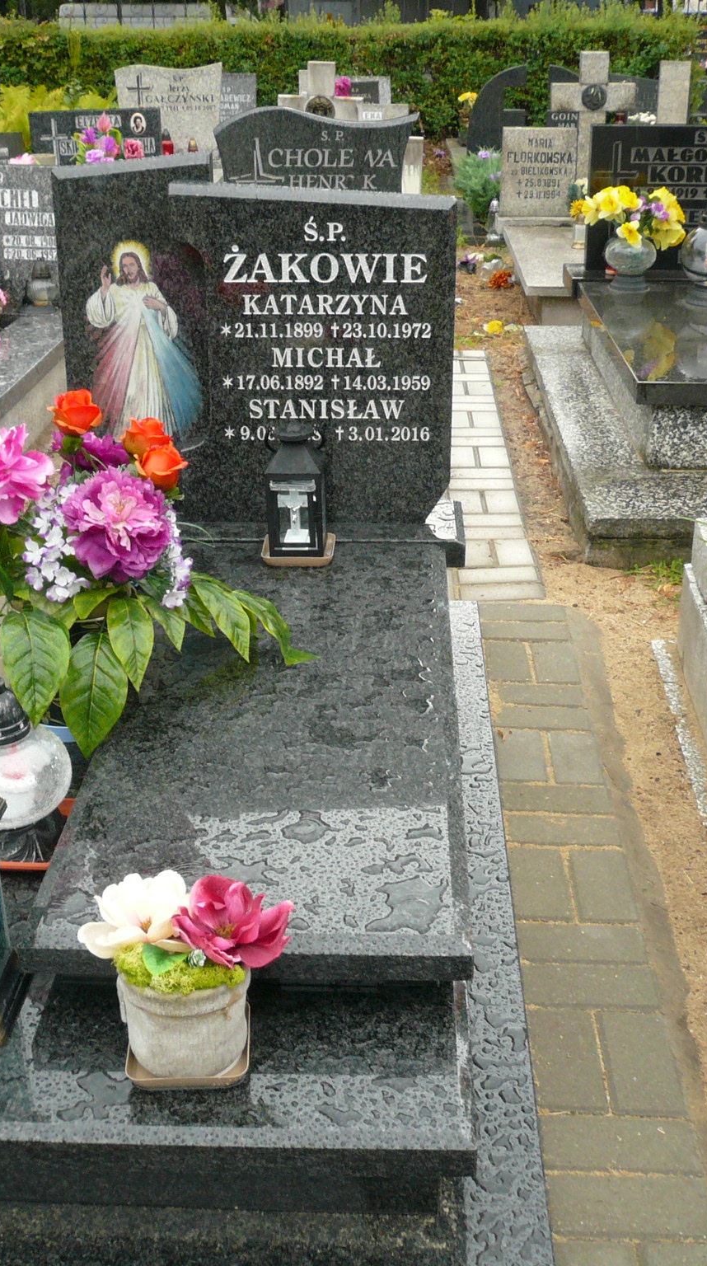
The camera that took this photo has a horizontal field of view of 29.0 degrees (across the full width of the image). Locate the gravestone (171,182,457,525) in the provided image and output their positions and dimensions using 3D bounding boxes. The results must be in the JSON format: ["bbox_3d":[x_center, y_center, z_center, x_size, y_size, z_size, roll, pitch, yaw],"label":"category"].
[{"bbox_3d":[-0.080,-0.570,2.850,0.590,0.700,0.085,0,25,2],"label":"gravestone"}]

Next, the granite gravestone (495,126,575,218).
[{"bbox_3d":[0.963,-2.396,7.103,0.400,0.435,0.100,1,26,2],"label":"granite gravestone"}]

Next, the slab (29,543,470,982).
[{"bbox_3d":[-0.116,0.129,2.322,0.577,0.048,1.320,0,26,2],"label":"slab"}]

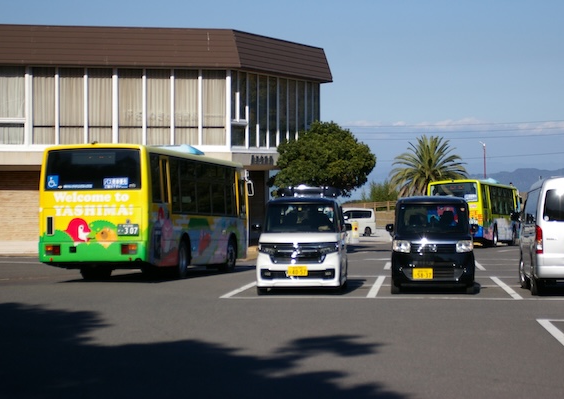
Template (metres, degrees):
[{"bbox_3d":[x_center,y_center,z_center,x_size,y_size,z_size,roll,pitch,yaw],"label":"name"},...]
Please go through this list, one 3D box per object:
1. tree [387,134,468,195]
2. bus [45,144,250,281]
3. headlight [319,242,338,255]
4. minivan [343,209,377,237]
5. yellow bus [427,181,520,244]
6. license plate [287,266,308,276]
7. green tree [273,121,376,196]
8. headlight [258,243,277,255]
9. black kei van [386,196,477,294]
[{"bbox_3d":[10.193,-1.082,112.000,5.400,6.650,5.400,0,0,0],"label":"tree"},{"bbox_3d":[-2.970,0.277,37.737,2.350,2.920,8.990,0,-1,12],"label":"bus"},{"bbox_3d":[0.793,0.836,27.550,0.340,0.190,0.300,0,0,4],"label":"headlight"},{"bbox_3d":[4.035,1.247,98.000,1.680,1.780,4.200,0,0,41],"label":"minivan"},{"bbox_3d":[8.548,0.504,71.136,2.350,2.920,8.990,0,-1,18],"label":"yellow bus"},{"bbox_3d":[0.269,1.219,27.300,0.330,0.165,0.020,0,0,4],"label":"license plate"},{"bbox_3d":[1.390,-0.397,54.000,3.600,4.490,3.600,0,0,0],"label":"green tree"},{"bbox_3d":[-0.240,0.842,27.650,0.330,0.190,0.300,0,0,4],"label":"headlight"},{"bbox_3d":[2.740,0.811,29.450,1.520,1.740,3.400,0,0,5],"label":"black kei van"}]

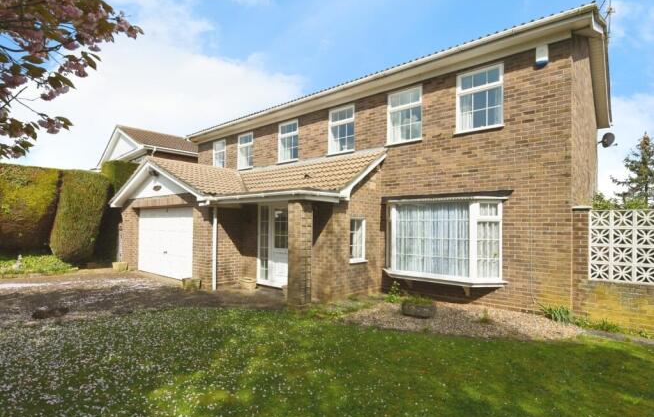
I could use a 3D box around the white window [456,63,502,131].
[{"bbox_3d":[3.049,-2.167,6.546,0.903,1.225,0.100,-1,-1,41],"label":"white window"}]

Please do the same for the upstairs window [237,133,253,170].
[{"bbox_3d":[-2.922,-2.064,11.795,0.909,1.225,0.100,-1,-1,41],"label":"upstairs window"}]

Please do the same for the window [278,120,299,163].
[{"bbox_3d":[-1.209,-2.094,10.289,0.890,1.225,0.100,-1,-1,41],"label":"window"}]

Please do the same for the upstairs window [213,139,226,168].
[{"bbox_3d":[-4.241,-2.041,12.954,0.948,1.225,0.100,-1,-1,41],"label":"upstairs window"}]

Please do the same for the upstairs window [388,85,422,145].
[{"bbox_3d":[1.817,-2.146,7.628,0.866,1.225,0.100,-1,-1,41],"label":"upstairs window"}]

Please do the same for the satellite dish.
[{"bbox_3d":[9.509,-2.290,11.100,0.500,0.520,0.330,1,-1,-41],"label":"satellite dish"}]

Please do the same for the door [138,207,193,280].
[{"bbox_3d":[-4.858,1.010,9.753,3.780,2.000,0.100,-1,-1,41],"label":"door"}]

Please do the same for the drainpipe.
[{"bbox_3d":[-2.684,0.962,7.870,0.080,2.030,0.080,-1,-1,41],"label":"drainpipe"}]

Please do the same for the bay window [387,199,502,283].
[{"bbox_3d":[2.257,0.650,6.886,2.553,1.630,0.420,-1,-1,41],"label":"bay window"}]

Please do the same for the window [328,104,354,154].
[{"bbox_3d":[0.399,-2.121,8.875,0.894,1.225,0.100,-1,-1,41],"label":"window"}]

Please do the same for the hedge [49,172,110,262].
[{"bbox_3d":[-10.287,0.270,13.600,1.800,3.550,1.800,-1,-1,41],"label":"hedge"}]

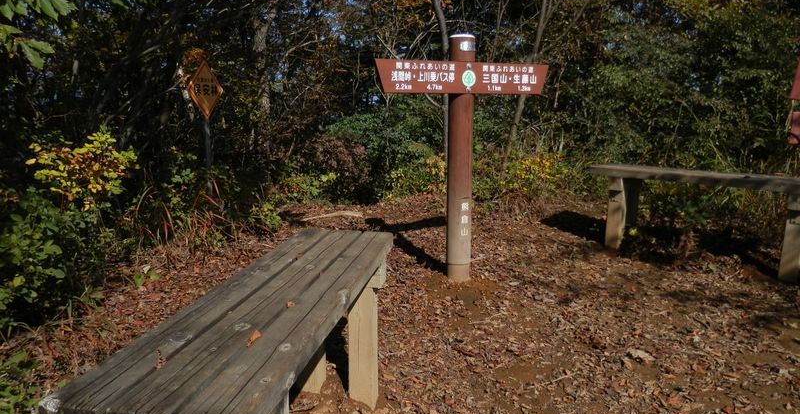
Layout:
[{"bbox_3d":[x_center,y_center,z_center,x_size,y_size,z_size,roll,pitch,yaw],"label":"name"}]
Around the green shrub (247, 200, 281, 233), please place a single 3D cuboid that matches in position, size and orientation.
[{"bbox_3d":[-1.261,0.074,5.418,0.335,0.256,0.276,0,12,0],"label":"green shrub"}]

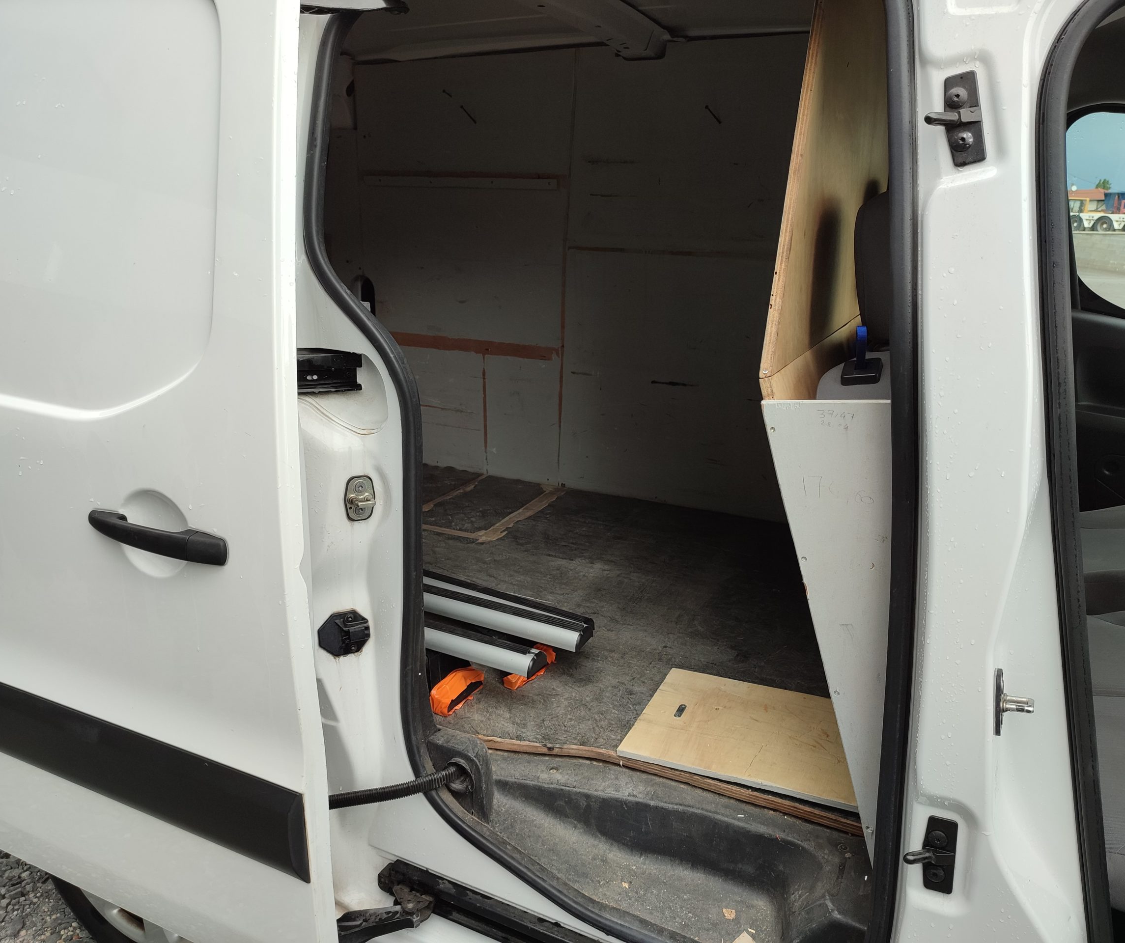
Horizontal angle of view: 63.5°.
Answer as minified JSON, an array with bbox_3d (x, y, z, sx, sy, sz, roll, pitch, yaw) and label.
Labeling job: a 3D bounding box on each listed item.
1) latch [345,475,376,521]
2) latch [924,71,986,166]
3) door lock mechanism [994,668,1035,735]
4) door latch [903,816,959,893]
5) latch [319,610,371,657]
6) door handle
[{"bbox_3d":[-0.271,0.041,1.231,0.042,0.063,0.035,-8,19,-25],"label":"latch"},{"bbox_3d":[0.366,-0.329,0.850,0.049,0.081,0.025,-7,2,27],"label":"latch"},{"bbox_3d":[0.432,0.222,0.867,0.035,0.063,0.042,1,15,27],"label":"door lock mechanism"},{"bbox_3d":[0.367,0.390,0.910,0.049,0.083,0.025,5,17,27],"label":"door latch"},{"bbox_3d":[-0.305,0.232,1.275,0.074,0.070,0.024,-6,18,-19],"label":"latch"},{"bbox_3d":[-0.470,0.073,1.012,0.222,0.035,0.041,9,19,25],"label":"door handle"}]

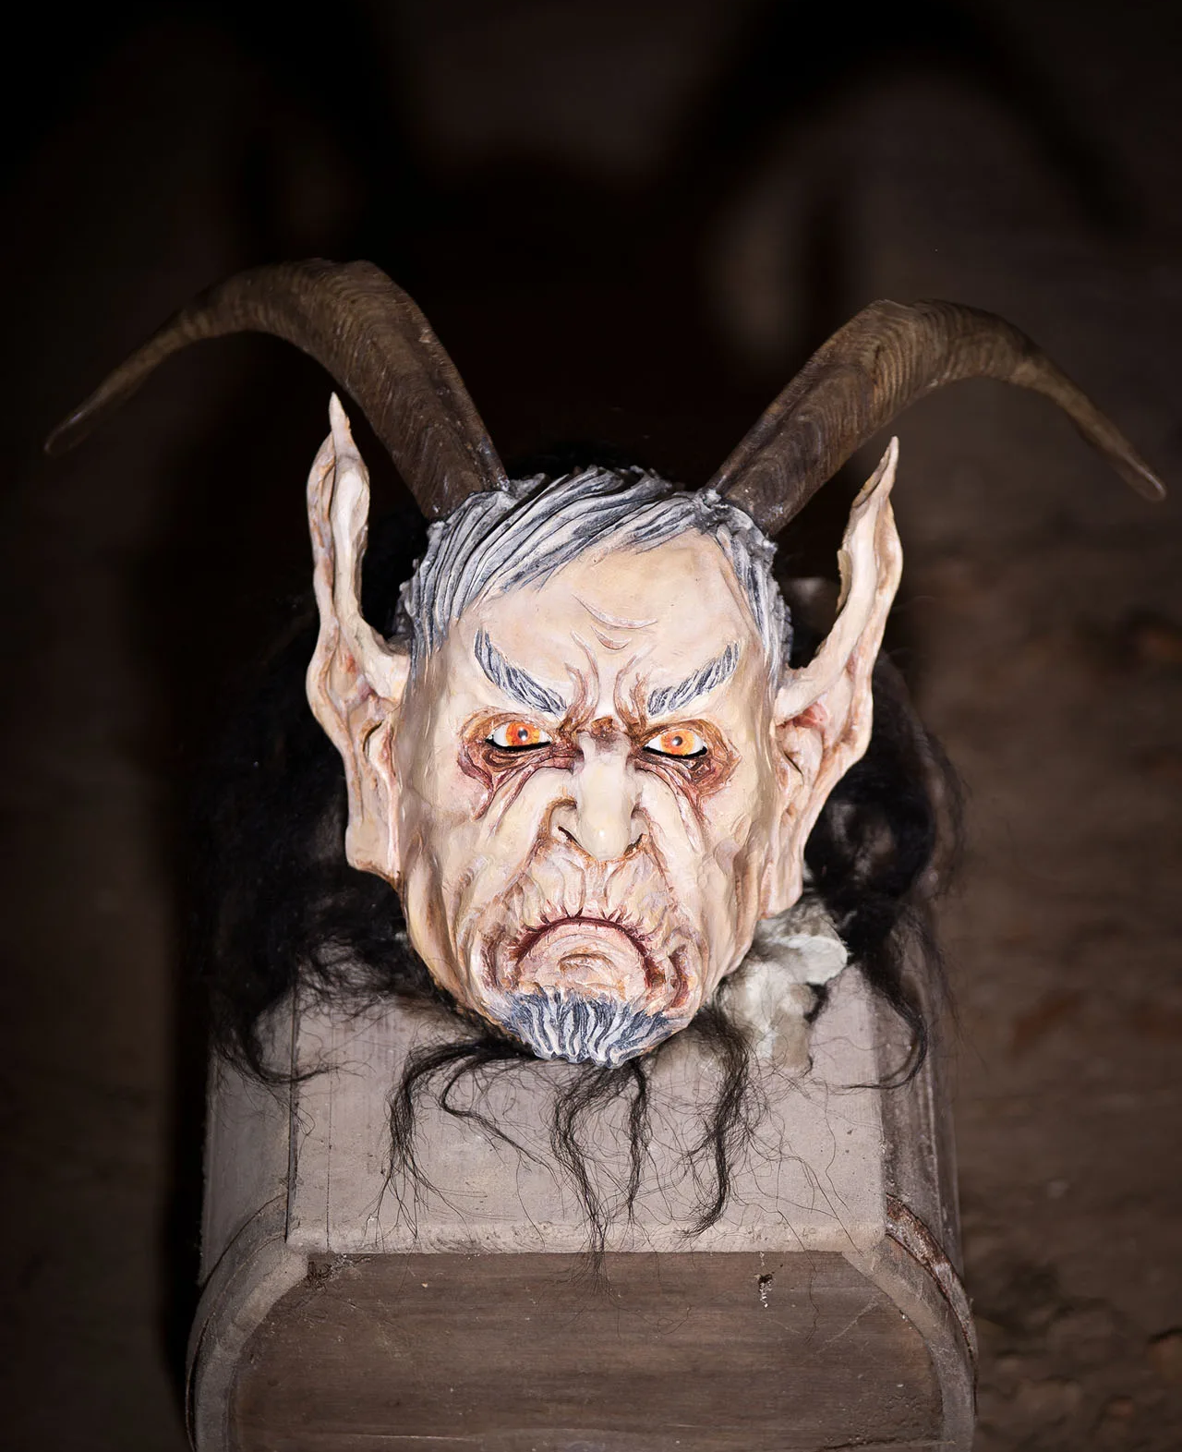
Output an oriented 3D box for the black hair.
[{"bbox_3d":[-0.009,0.073,3.320,0.385,0.280,0.310,0,23,0],"label":"black hair"}]

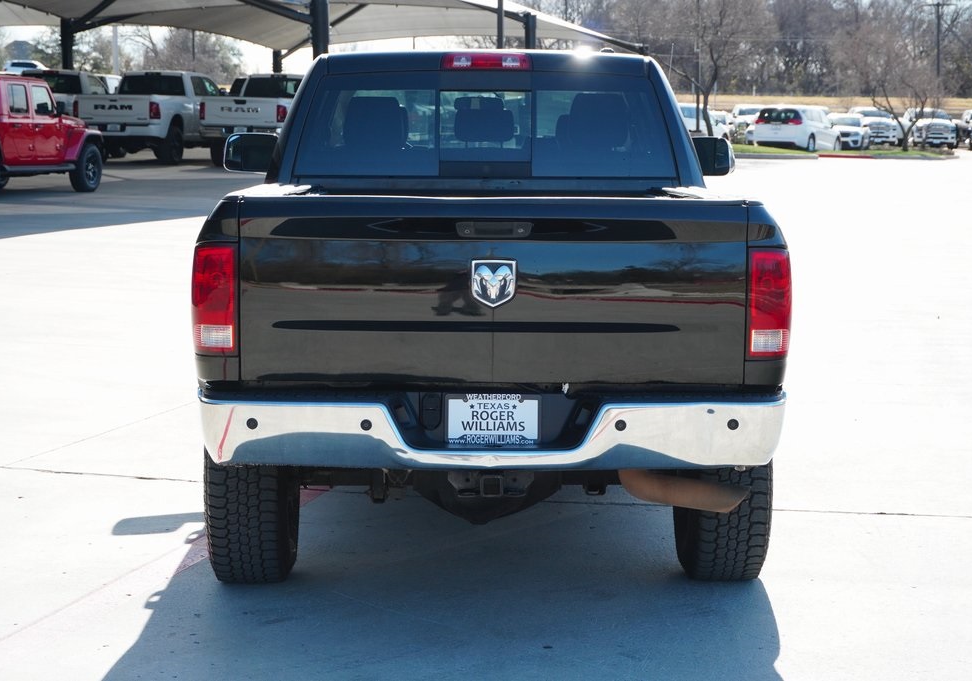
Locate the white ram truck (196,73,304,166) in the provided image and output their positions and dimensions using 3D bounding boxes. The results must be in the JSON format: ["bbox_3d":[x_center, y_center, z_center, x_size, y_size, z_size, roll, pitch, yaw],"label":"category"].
[{"bbox_3d":[-4.315,-4.968,46.515,2.150,2.000,6.060,2,7,16],"label":"white ram truck"}]

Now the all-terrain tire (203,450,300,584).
[{"bbox_3d":[-0.855,0.481,7.755,0.290,0.850,0.850,0,7,-1],"label":"all-terrain tire"}]

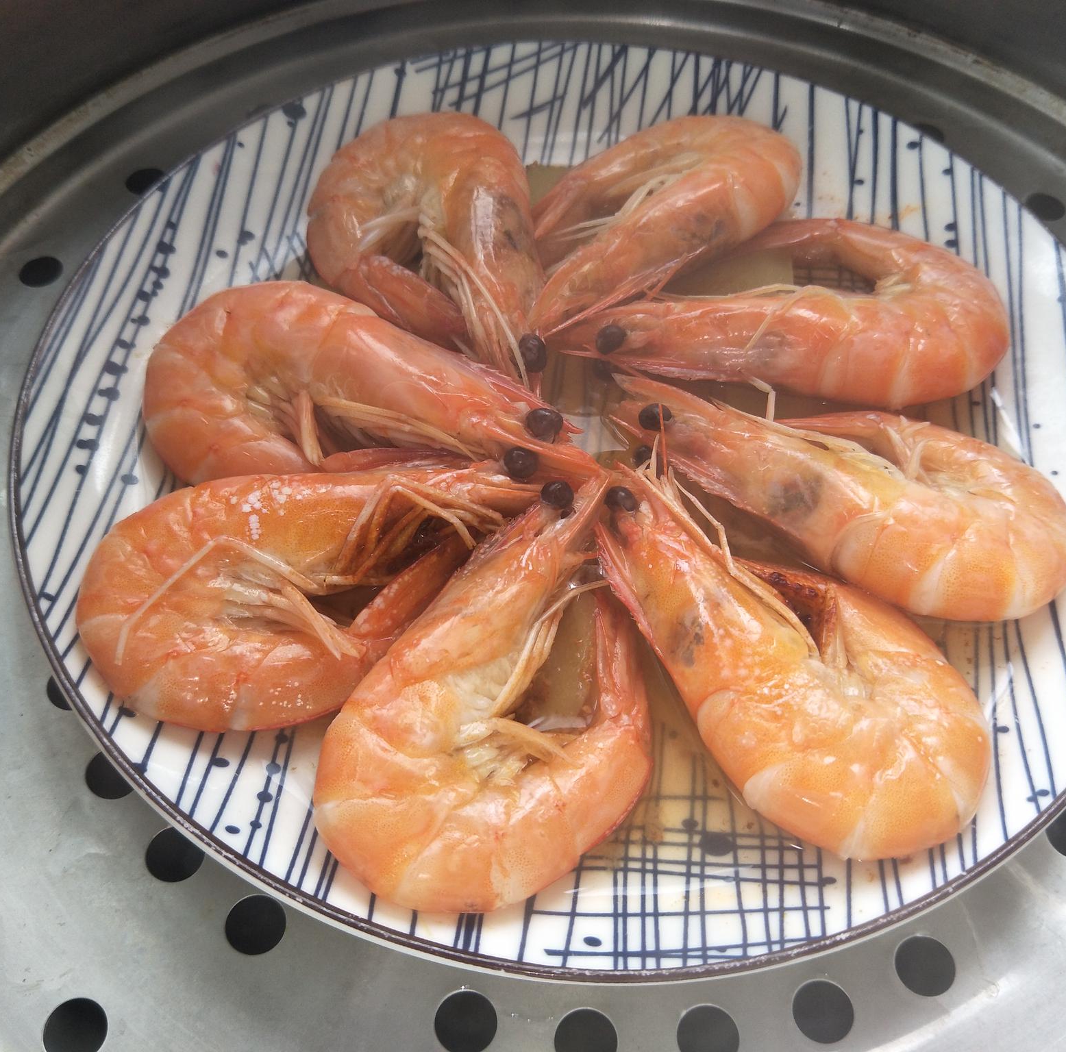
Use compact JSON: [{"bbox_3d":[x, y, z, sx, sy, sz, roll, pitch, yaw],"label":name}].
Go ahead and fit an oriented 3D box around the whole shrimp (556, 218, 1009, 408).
[{"bbox_3d":[0.051,-0.046,0.203,0.091,0.020,0.046,5,58,3],"label":"whole shrimp"}]

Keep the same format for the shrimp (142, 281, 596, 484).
[{"bbox_3d":[-0.030,-0.023,0.188,0.089,0.020,0.048,12,59,7],"label":"shrimp"}]

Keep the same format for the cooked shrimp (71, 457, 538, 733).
[{"bbox_3d":[-0.037,0.011,0.166,0.079,0.020,0.047,-5,58,-3],"label":"cooked shrimp"}]

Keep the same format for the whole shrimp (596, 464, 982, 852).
[{"bbox_3d":[0.038,0.019,0.162,0.041,0.020,0.080,-36,65,-21],"label":"whole shrimp"}]

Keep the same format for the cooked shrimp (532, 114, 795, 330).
[{"bbox_3d":[0.025,-0.070,0.217,0.079,0.020,0.040,-30,63,-18],"label":"cooked shrimp"}]

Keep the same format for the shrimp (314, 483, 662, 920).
[{"bbox_3d":[0.001,0.022,0.141,0.038,0.022,0.068,33,63,18],"label":"shrimp"}]

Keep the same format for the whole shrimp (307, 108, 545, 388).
[{"bbox_3d":[-0.023,-0.061,0.211,0.051,0.020,0.078,-6,58,-4],"label":"whole shrimp"}]

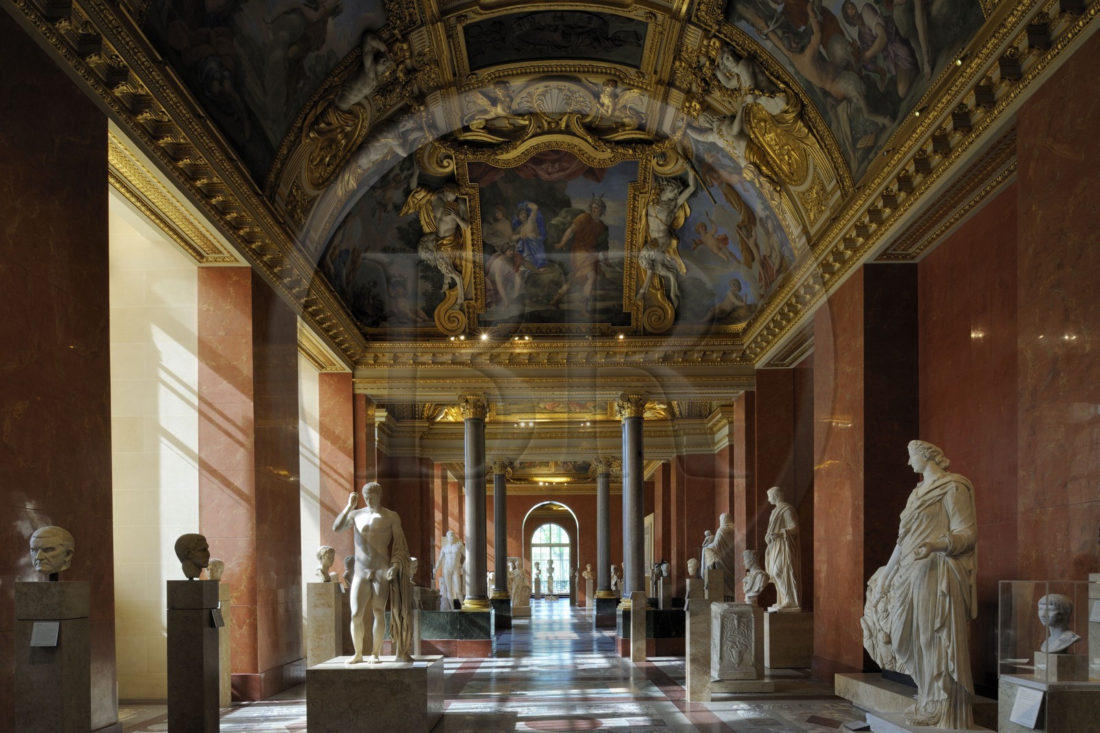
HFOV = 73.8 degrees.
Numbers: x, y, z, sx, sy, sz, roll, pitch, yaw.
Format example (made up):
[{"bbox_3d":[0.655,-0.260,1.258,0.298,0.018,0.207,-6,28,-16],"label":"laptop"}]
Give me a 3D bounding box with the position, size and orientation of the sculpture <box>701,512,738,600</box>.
[{"bbox_3d":[3.886,4.307,16.700,0.800,1.950,0.750,-1,-9,9],"label":"sculpture"}]

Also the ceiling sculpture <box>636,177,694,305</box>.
[{"bbox_3d":[2.042,-2.208,12.900,1.000,2.300,0.550,0,-9,0],"label":"ceiling sculpture"}]

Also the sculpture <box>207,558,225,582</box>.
[{"bbox_3d":[-3.886,2.362,8.500,0.220,0.270,0.190,6,-10,-34],"label":"sculpture"}]

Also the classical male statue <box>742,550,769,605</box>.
[{"bbox_3d":[2.802,2.884,10.000,0.300,0.740,0.430,2,-9,-14],"label":"classical male statue"}]

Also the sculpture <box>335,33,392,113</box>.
[{"bbox_3d":[-2.259,-3.579,8.900,0.450,0.880,0.500,39,-12,39],"label":"sculpture"}]

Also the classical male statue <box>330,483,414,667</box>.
[{"bbox_3d":[-1.791,2.082,7.400,0.820,1.800,0.520,0,-6,-2],"label":"classical male statue"}]

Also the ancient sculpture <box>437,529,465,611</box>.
[{"bbox_3d":[-2.188,4.548,16.300,0.740,1.970,0.500,0,-9,-3],"label":"ancient sculpture"}]

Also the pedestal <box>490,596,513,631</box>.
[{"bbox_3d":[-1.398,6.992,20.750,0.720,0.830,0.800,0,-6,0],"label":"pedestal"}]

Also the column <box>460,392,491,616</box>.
[{"bbox_3d":[-1.379,2.534,13.600,0.570,4.000,0.570,0,-6,0],"label":"column"}]

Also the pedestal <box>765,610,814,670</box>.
[{"bbox_3d":[3.918,4.445,12.000,0.780,0.870,0.700,0,-9,0],"label":"pedestal"}]

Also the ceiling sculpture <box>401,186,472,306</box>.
[{"bbox_3d":[-2.019,-2.148,13.000,1.250,2.150,0.650,1,-6,-6],"label":"ceiling sculpture"}]

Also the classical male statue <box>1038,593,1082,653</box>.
[{"bbox_3d":[3.305,1.661,4.750,0.200,0.370,0.240,2,-7,-17],"label":"classical male statue"}]

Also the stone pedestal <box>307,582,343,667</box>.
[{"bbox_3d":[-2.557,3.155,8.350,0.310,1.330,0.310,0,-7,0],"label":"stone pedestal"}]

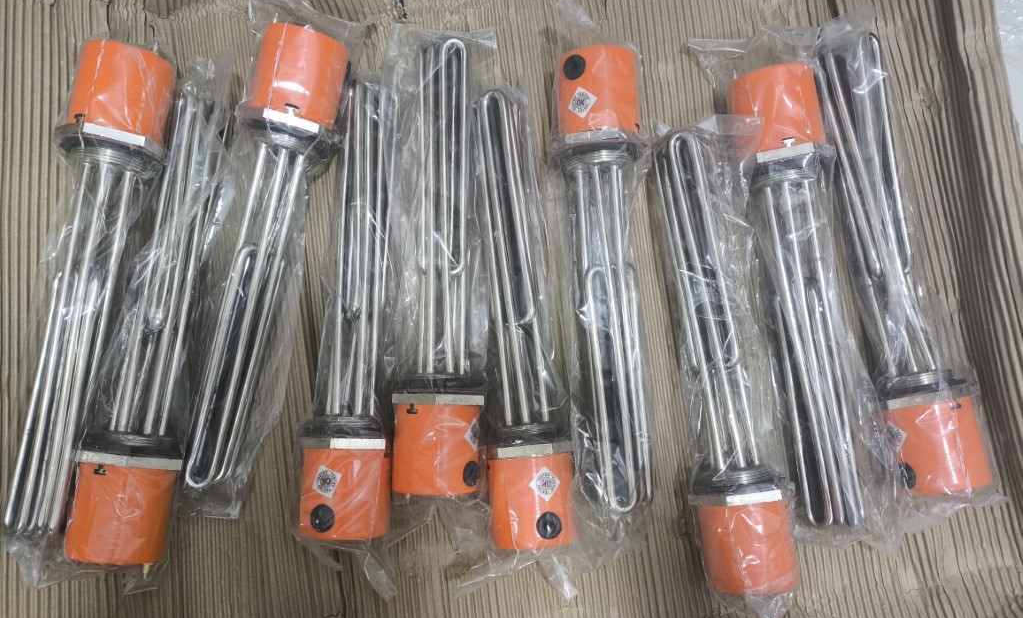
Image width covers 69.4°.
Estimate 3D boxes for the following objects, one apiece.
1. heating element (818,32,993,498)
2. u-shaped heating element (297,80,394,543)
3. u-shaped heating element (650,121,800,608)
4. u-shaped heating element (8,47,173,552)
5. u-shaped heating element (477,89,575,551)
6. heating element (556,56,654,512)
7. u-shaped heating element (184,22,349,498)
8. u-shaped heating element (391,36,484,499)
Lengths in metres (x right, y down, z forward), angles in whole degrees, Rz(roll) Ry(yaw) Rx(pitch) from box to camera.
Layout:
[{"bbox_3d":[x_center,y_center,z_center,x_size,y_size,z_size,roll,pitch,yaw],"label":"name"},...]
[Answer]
[{"bbox_3d":[0.312,-0.044,0.601,0.076,0.076,0.370,-10,86,-3],"label":"heating element"},{"bbox_3d":[-0.124,-0.008,0.598,0.076,0.076,0.370,2,82,-2],"label":"u-shaped heating element"},{"bbox_3d":[0.168,0.033,0.603,0.076,0.076,0.370,-7,82,-3],"label":"u-shaped heating element"},{"bbox_3d":[-0.325,-0.014,0.563,0.076,0.076,0.370,9,85,-2],"label":"u-shaped heating element"},{"bbox_3d":[0.005,-0.002,0.597,0.076,0.076,0.370,-5,82,-3],"label":"u-shaped heating element"},{"bbox_3d":[0.081,-0.021,0.605,0.076,0.076,0.370,-3,89,-3],"label":"heating element"},{"bbox_3d":[-0.204,-0.037,0.602,0.076,0.076,0.370,13,91,-1],"label":"u-shaped heating element"},{"bbox_3d":[-0.057,-0.042,0.596,0.076,0.076,0.370,1,83,-2],"label":"u-shaped heating element"}]

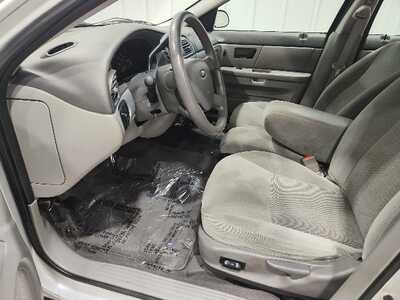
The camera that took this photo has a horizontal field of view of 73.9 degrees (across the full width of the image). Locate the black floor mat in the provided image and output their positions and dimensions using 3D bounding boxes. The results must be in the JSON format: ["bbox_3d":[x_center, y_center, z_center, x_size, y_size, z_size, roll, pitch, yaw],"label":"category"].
[{"bbox_3d":[-0.249,0.184,1.147,0.640,0.180,0.600,9,26,14],"label":"black floor mat"}]

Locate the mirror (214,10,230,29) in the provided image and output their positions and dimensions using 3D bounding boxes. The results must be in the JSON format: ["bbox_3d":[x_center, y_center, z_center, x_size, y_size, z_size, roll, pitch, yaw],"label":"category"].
[{"bbox_3d":[0.129,-0.960,1.953,0.120,0.145,0.210,9,26,14],"label":"mirror"}]

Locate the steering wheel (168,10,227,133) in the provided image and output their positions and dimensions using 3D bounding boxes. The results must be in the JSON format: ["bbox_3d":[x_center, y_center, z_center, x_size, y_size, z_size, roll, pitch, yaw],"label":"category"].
[{"bbox_3d":[-0.007,-0.227,0.844,0.100,0.385,0.385,-12,20,22],"label":"steering wheel"}]

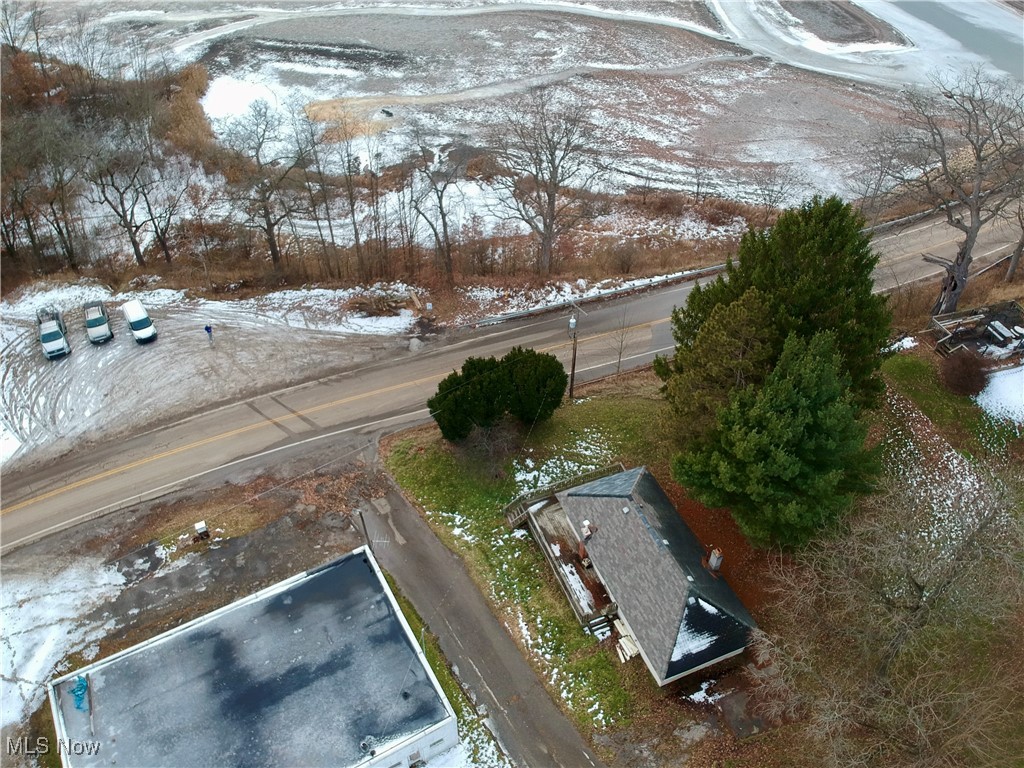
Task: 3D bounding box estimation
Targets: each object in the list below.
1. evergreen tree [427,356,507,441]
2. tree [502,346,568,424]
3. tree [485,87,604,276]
[{"bbox_3d":[-3.584,1.221,58.491,6.200,6.600,6.200,1,41,0],"label":"evergreen tree"},{"bbox_3d":[1.894,0.167,59.748,5.350,6.600,5.350,1,41,0],"label":"tree"},{"bbox_3d":[3.214,-18.717,72.277,10.800,19.300,10.800,1,41,0],"label":"tree"}]

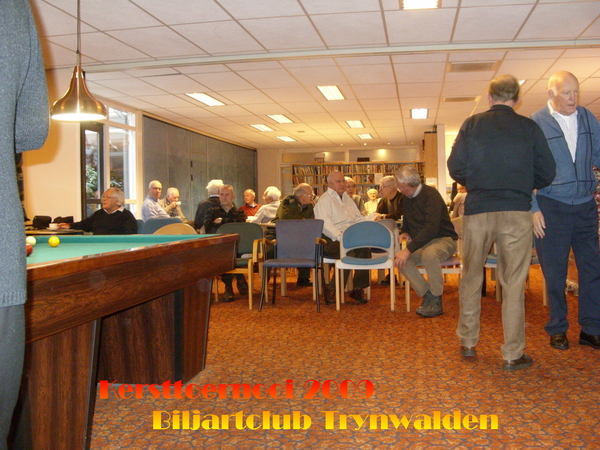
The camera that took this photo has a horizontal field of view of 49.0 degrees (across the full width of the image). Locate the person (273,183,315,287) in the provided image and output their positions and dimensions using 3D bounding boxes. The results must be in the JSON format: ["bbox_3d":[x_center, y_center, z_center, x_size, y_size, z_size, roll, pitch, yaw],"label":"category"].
[{"bbox_3d":[-0.018,0.122,8.100,0.660,1.260,0.520,-1,2,15],"label":"person"}]

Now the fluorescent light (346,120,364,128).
[{"bbox_3d":[1.074,-1.946,12.673,0.290,0.070,1.170,-1,2,10],"label":"fluorescent light"}]

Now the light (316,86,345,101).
[{"bbox_3d":[0.440,-1.812,8.989,0.290,0.060,1.180,0,2,10],"label":"light"}]

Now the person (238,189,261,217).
[{"bbox_3d":[-0.812,0.054,10.700,0.520,1.280,0.680,-1,2,9],"label":"person"}]

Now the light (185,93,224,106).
[{"bbox_3d":[-1.326,-1.830,9.400,0.300,0.070,1.200,-1,2,10],"label":"light"}]

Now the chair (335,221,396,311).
[{"bbox_3d":[0.640,0.370,6.210,0.540,0.800,0.560,-1,2,9],"label":"chair"}]

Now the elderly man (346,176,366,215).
[{"bbox_3d":[0.640,0.055,8.350,0.520,1.330,0.750,0,2,9],"label":"elderly man"}]

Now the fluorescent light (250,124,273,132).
[{"bbox_3d":[-0.718,-1.931,13.021,0.290,0.070,1.170,-1,2,10],"label":"fluorescent light"}]

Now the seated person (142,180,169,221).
[{"bbox_3d":[-1.650,0.097,8.150,0.780,1.300,0.520,0,2,22],"label":"seated person"}]

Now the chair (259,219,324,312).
[{"bbox_3d":[-0.045,0.369,6.270,0.580,0.840,0.570,0,2,11],"label":"chair"}]

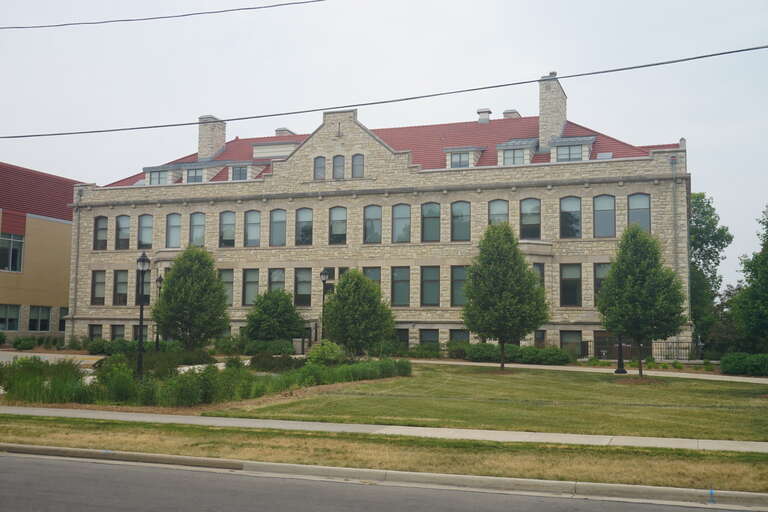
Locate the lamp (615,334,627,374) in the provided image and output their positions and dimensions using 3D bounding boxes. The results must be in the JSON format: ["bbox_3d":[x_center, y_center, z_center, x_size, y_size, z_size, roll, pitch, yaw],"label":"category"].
[{"bbox_3d":[9.836,2.658,34.600,0.460,4.500,0.460,-1,-5,19],"label":"lamp"}]

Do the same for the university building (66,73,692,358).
[{"bbox_3d":[-0.010,-2.406,63.734,43.891,19.092,18.545,-1,-5,19],"label":"university building"}]

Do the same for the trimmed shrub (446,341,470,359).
[{"bbox_3d":[4.433,5.539,49.500,1.428,1.018,1.428,-1,-5,19],"label":"trimmed shrub"}]

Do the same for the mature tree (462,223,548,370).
[{"bbox_3d":[5.375,1.787,36.800,3.804,6.516,3.804,-1,-5,19],"label":"mature tree"}]

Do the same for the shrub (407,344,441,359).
[{"bbox_3d":[2.350,5.648,49.500,2.023,0.762,1.600,-1,-5,19],"label":"shrub"}]

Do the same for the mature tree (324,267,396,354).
[{"bbox_3d":[-1.471,3.286,48.000,4.154,5.111,4.154,1,-5,0],"label":"mature tree"}]

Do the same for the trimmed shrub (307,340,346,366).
[{"bbox_3d":[-2.627,4.480,38.000,1.827,1.237,1.827,1,-5,0],"label":"trimmed shrub"}]

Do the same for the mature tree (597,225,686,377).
[{"bbox_3d":[10.276,1.774,33.200,3.592,6.040,3.592,-1,-5,19],"label":"mature tree"}]

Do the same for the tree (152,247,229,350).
[{"bbox_3d":[-11.746,2.692,50.500,4.614,6.515,4.614,-1,-5,19],"label":"tree"}]

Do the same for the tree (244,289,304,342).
[{"bbox_3d":[-6.845,4.081,52.000,3.750,4.086,3.750,1,-5,0],"label":"tree"}]

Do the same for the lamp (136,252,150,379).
[{"bbox_3d":[-8.442,2.122,29.200,0.470,4.475,0.470,-1,-5,19],"label":"lamp"}]

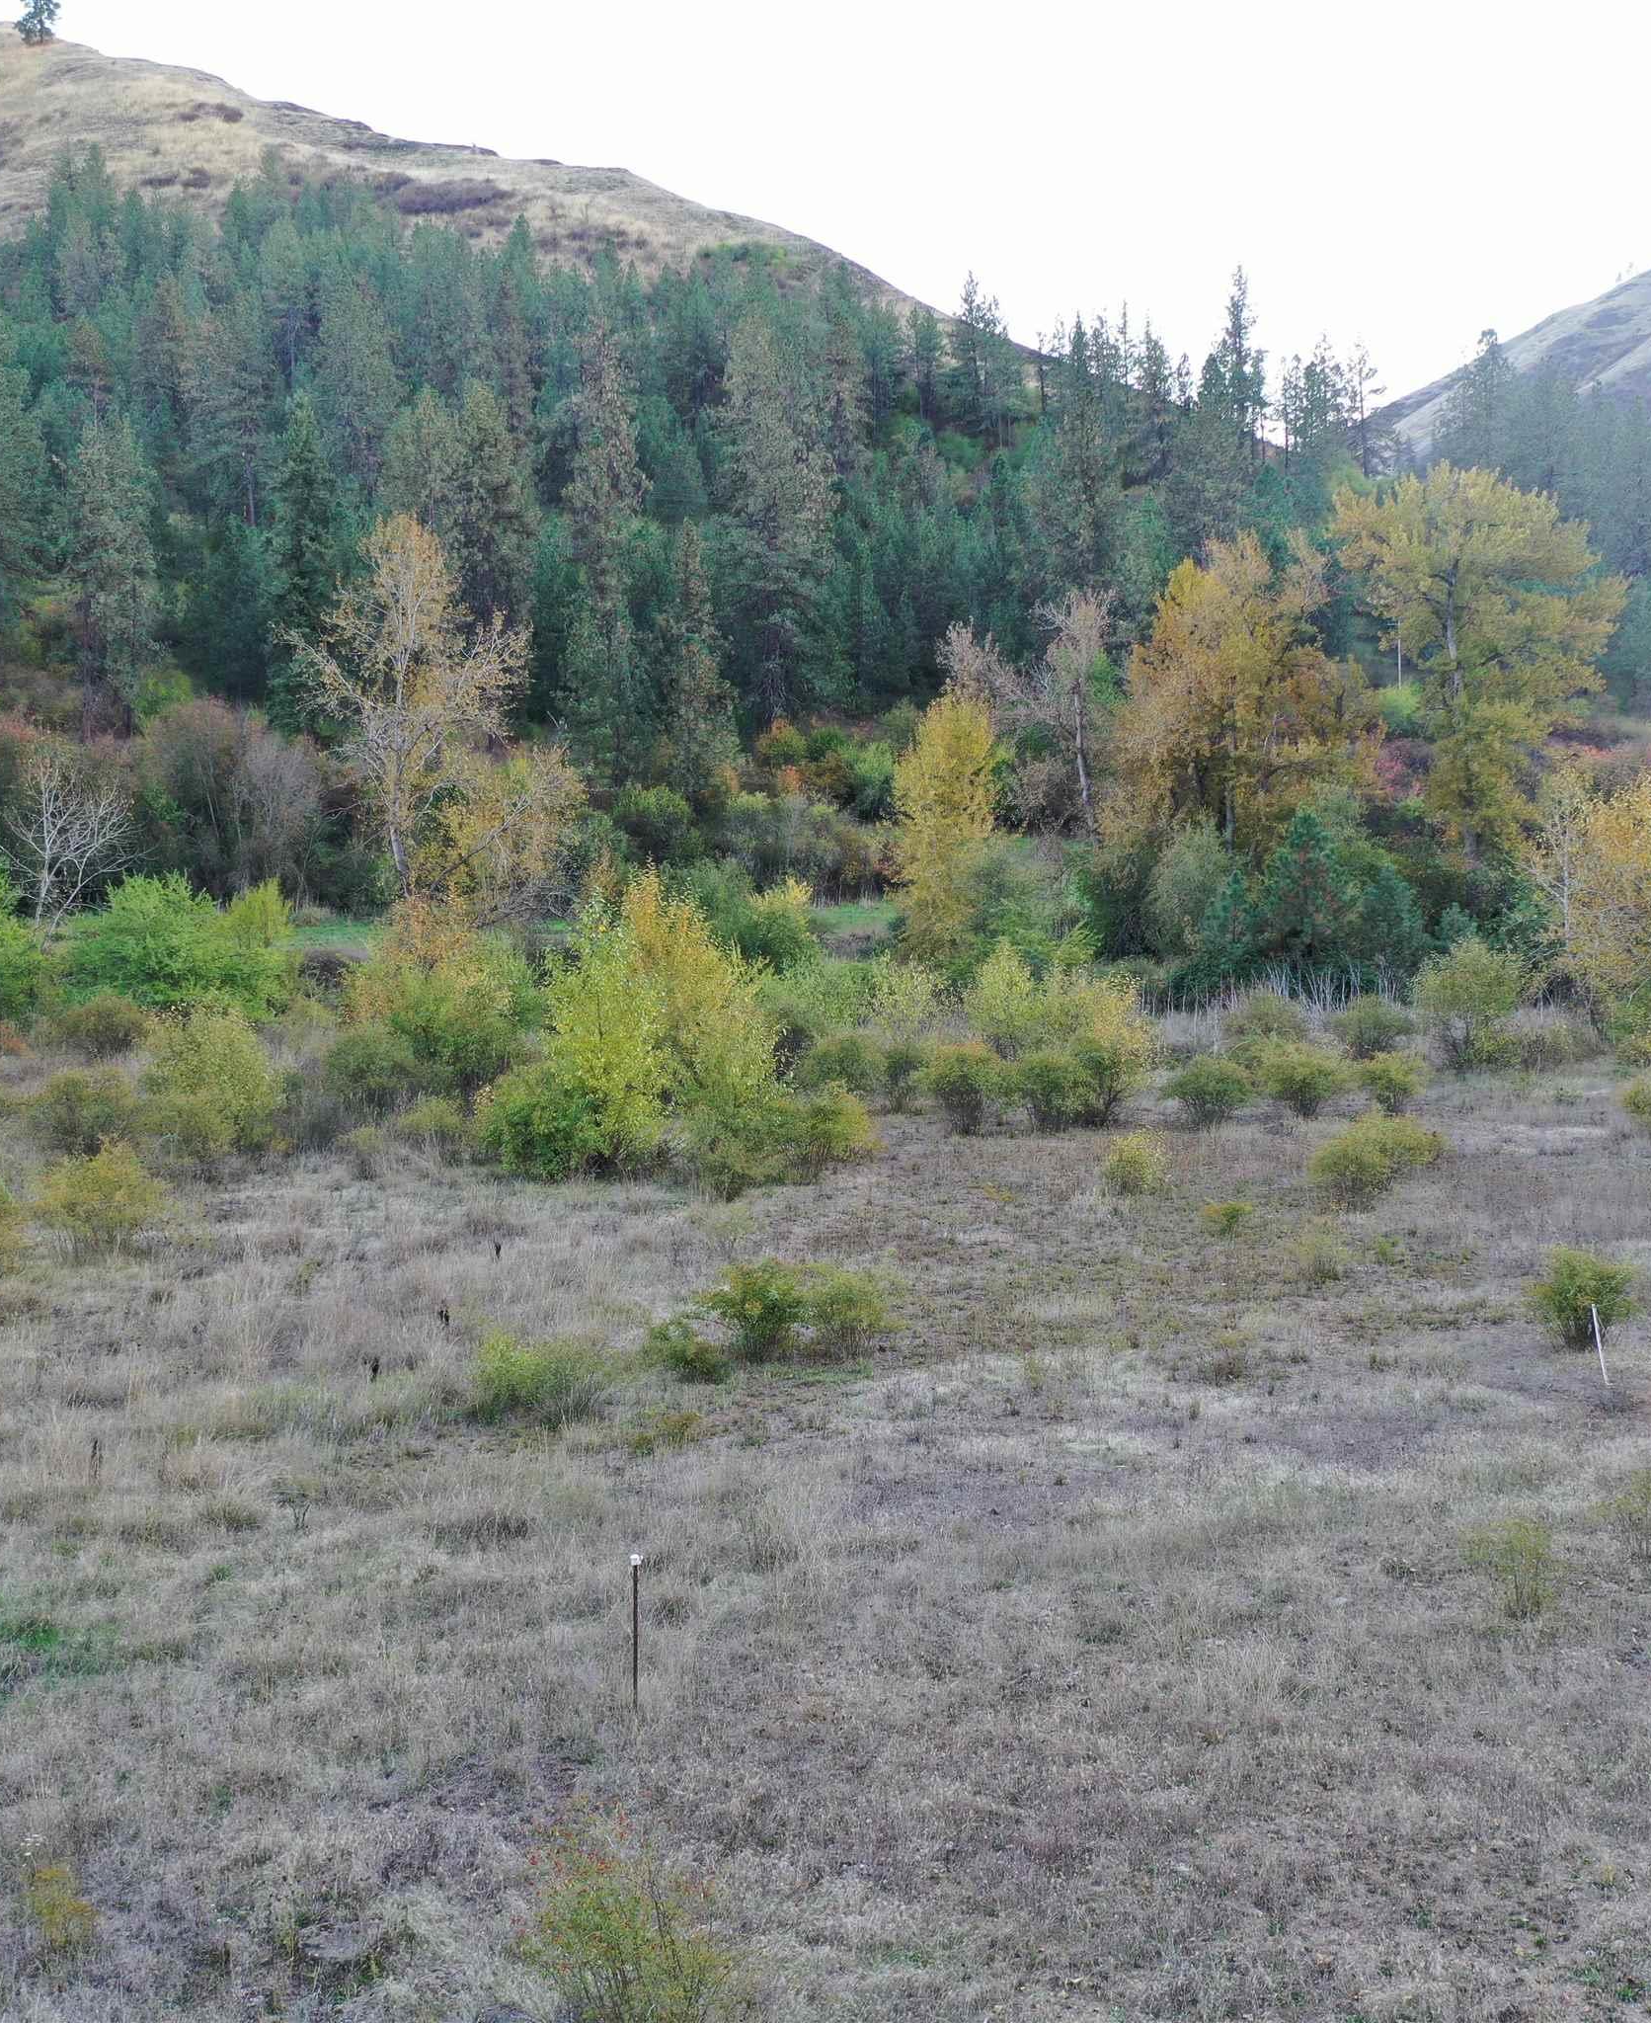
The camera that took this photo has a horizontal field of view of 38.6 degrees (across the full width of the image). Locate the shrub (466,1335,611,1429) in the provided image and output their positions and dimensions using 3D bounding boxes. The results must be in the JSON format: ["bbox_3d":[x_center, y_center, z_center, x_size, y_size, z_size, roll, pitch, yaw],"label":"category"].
[{"bbox_3d":[-3.625,4.677,29.828,1.828,1.226,1.736,-1,6,-7],"label":"shrub"}]

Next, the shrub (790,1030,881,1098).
[{"bbox_3d":[0.229,1.350,57.099,2.237,1.793,2.125,0,6,0],"label":"shrub"}]

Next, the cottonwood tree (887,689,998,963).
[{"bbox_3d":[4.200,-6.649,85.327,4.030,9.930,3.910,0,8,0],"label":"cottonwood tree"}]

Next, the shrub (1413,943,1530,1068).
[{"bbox_3d":[18.416,-0.203,67.277,3.380,3.540,3.040,0,7,0],"label":"shrub"}]

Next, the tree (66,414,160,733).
[{"bbox_3d":[-44.366,-27.181,146.977,5.906,19.667,5.610,-2,6,-16],"label":"tree"}]

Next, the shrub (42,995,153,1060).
[{"bbox_3d":[-21.357,0.452,69.254,3.270,1.820,2.940,0,7,0],"label":"shrub"}]

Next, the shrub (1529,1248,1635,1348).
[{"bbox_3d":[11.535,4.356,35.998,1.630,1.420,1.580,0,8,0],"label":"shrub"}]

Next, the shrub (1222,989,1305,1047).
[{"bbox_3d":[12.341,0.268,66.405,2.335,1.879,2.218,1,6,11],"label":"shrub"}]

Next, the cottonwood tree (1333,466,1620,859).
[{"bbox_3d":[36.139,-18.697,130.822,15.901,22.659,15.106,1,6,15],"label":"cottonwood tree"}]

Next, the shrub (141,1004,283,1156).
[{"bbox_3d":[-12.808,1.512,49.136,2.961,3.237,2.813,-2,6,-15],"label":"shrub"}]

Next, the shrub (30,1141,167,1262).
[{"bbox_3d":[-12.144,3.175,39.500,2.295,1.964,2.180,0,5,0],"label":"shrub"}]

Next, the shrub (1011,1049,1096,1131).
[{"bbox_3d":[5.129,1.739,53.187,1.977,1.887,1.878,0,6,6],"label":"shrub"}]

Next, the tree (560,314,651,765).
[{"bbox_3d":[-12.987,-27.698,138.272,5.280,25.520,5.120,0,8,0],"label":"tree"}]

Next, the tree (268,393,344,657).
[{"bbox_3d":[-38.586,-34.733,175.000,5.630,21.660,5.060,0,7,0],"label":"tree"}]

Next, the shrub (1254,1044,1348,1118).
[{"bbox_3d":[11.120,1.636,55.200,2.174,1.702,2.065,0,5,0],"label":"shrub"}]

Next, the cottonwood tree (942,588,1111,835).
[{"bbox_3d":[12.978,-19.246,152.000,10.840,15.710,8.130,0,7,0],"label":"cottonwood tree"}]

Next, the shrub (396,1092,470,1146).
[{"bbox_3d":[-9.002,2.476,54.148,1.740,1.210,1.570,0,7,0],"label":"shrub"}]

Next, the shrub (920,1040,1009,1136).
[{"bbox_3d":[3.113,1.689,53.438,1.990,1.980,1.930,0,8,0],"label":"shrub"}]

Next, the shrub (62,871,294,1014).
[{"bbox_3d":[-22.808,-2.335,83.000,8.170,5.170,6.950,0,5,0],"label":"shrub"}]

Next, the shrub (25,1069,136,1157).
[{"bbox_3d":[-15.774,2.135,50.000,2.314,1.840,2.198,0,5,0],"label":"shrub"}]

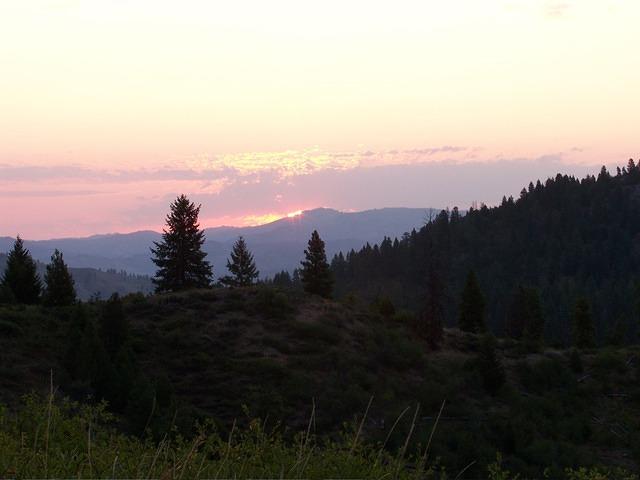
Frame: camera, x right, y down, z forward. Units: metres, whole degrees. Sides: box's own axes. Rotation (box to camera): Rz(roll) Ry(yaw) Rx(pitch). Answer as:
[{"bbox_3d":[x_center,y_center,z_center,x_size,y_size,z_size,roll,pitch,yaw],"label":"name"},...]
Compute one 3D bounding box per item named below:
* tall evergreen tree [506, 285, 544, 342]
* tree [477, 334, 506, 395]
[{"bbox_3d":[23.160,8.280,175.000,4.200,6.600,4.000,0,0,0],"label":"tall evergreen tree"},{"bbox_3d":[15.460,11.220,140.000,2.700,5.400,2.700,0,0,0],"label":"tree"}]

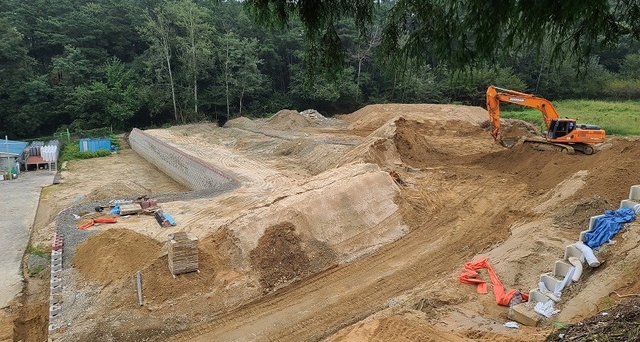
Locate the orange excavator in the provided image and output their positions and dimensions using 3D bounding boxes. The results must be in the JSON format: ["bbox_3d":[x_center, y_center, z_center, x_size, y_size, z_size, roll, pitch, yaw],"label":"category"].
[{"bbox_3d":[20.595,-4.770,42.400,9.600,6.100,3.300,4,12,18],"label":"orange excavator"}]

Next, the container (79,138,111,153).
[{"bbox_3d":[-33.664,-3.687,69.000,4.400,2.300,2.300,-2,12,-10],"label":"container"}]

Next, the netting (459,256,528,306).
[{"bbox_3d":[7.100,4.430,18.700,1.600,0.900,2.600,-8,14,-33],"label":"netting"}]

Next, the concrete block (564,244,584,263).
[{"bbox_3d":[9.874,3.182,17.661,0.520,0.520,0.680,-5,13,-25],"label":"concrete block"}]

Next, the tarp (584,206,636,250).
[{"bbox_3d":[11.690,2.314,18.600,2.050,1.300,0.850,-5,13,-25],"label":"tarp"}]

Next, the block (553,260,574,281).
[{"bbox_3d":[9.260,3.720,17.361,0.520,0.520,0.680,-5,13,-25],"label":"block"}]

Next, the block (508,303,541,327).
[{"bbox_3d":[7.739,5.350,17.074,0.700,0.320,1.080,-5,12,-22],"label":"block"}]

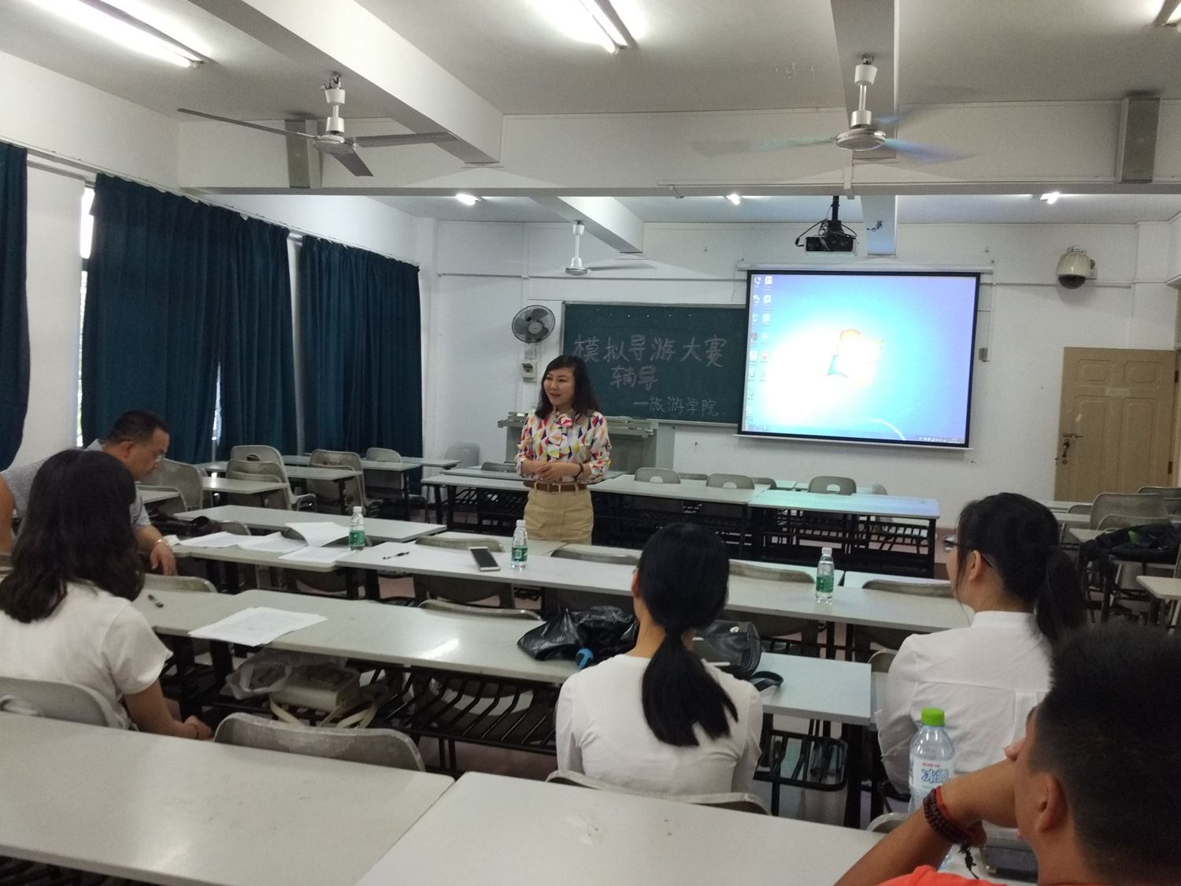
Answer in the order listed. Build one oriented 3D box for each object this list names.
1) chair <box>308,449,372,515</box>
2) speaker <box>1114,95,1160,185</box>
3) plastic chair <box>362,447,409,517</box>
[{"bbox_3d":[-1.654,0.444,7.153,0.430,0.800,0.500,3,4,15],"label":"chair"},{"bbox_3d":[2.829,-1.552,5.295,0.150,0.410,0.150,4,4,15],"label":"speaker"},{"bbox_3d":[-1.650,0.451,8.564,0.440,0.800,0.500,4,4,14],"label":"plastic chair"}]

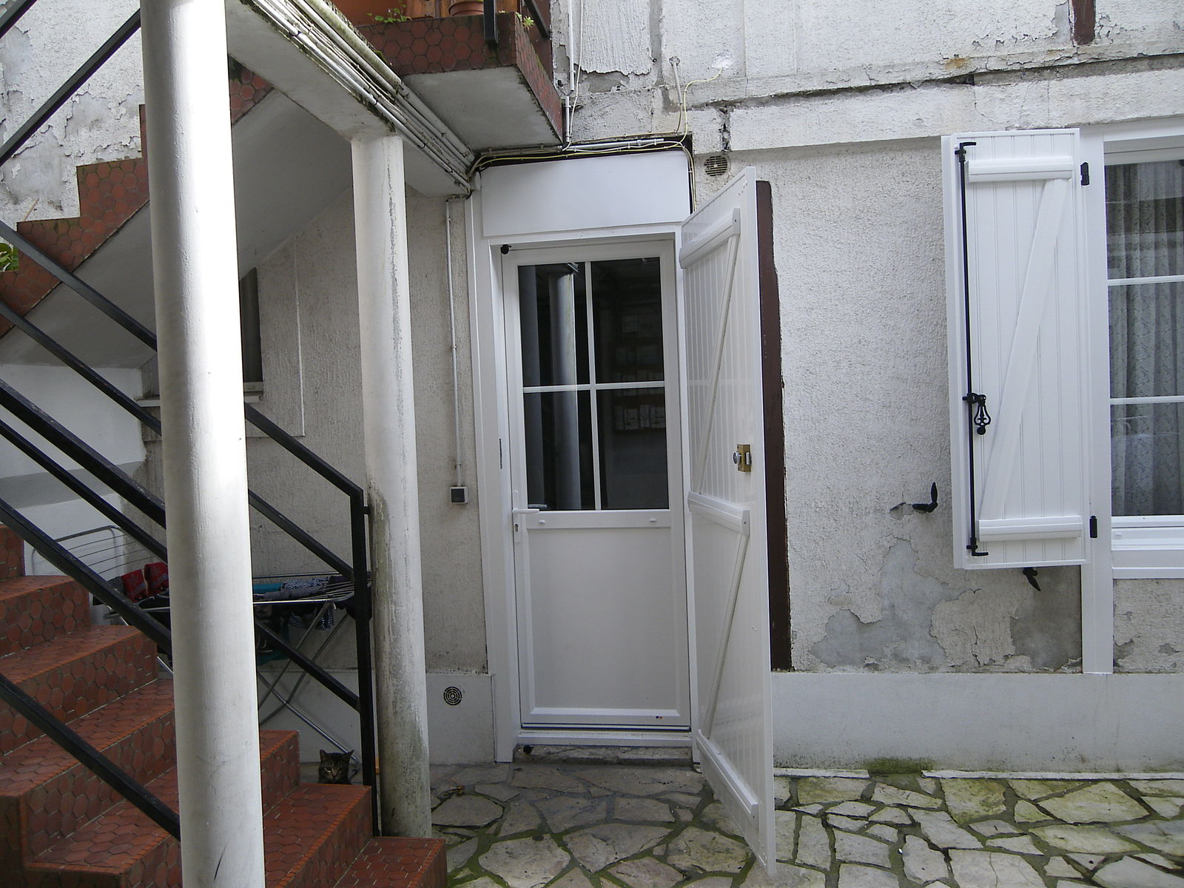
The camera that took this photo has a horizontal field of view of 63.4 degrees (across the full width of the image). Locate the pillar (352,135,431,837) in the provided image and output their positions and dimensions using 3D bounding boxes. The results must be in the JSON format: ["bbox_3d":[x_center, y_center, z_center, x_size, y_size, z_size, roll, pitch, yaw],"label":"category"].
[{"bbox_3d":[-0.710,0.208,3.416,0.177,2.565,0.177,-2,2,8],"label":"pillar"}]

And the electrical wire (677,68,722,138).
[{"bbox_3d":[0.462,-1.461,4.090,0.192,0.286,0.025,-2,2,8],"label":"electrical wire"}]

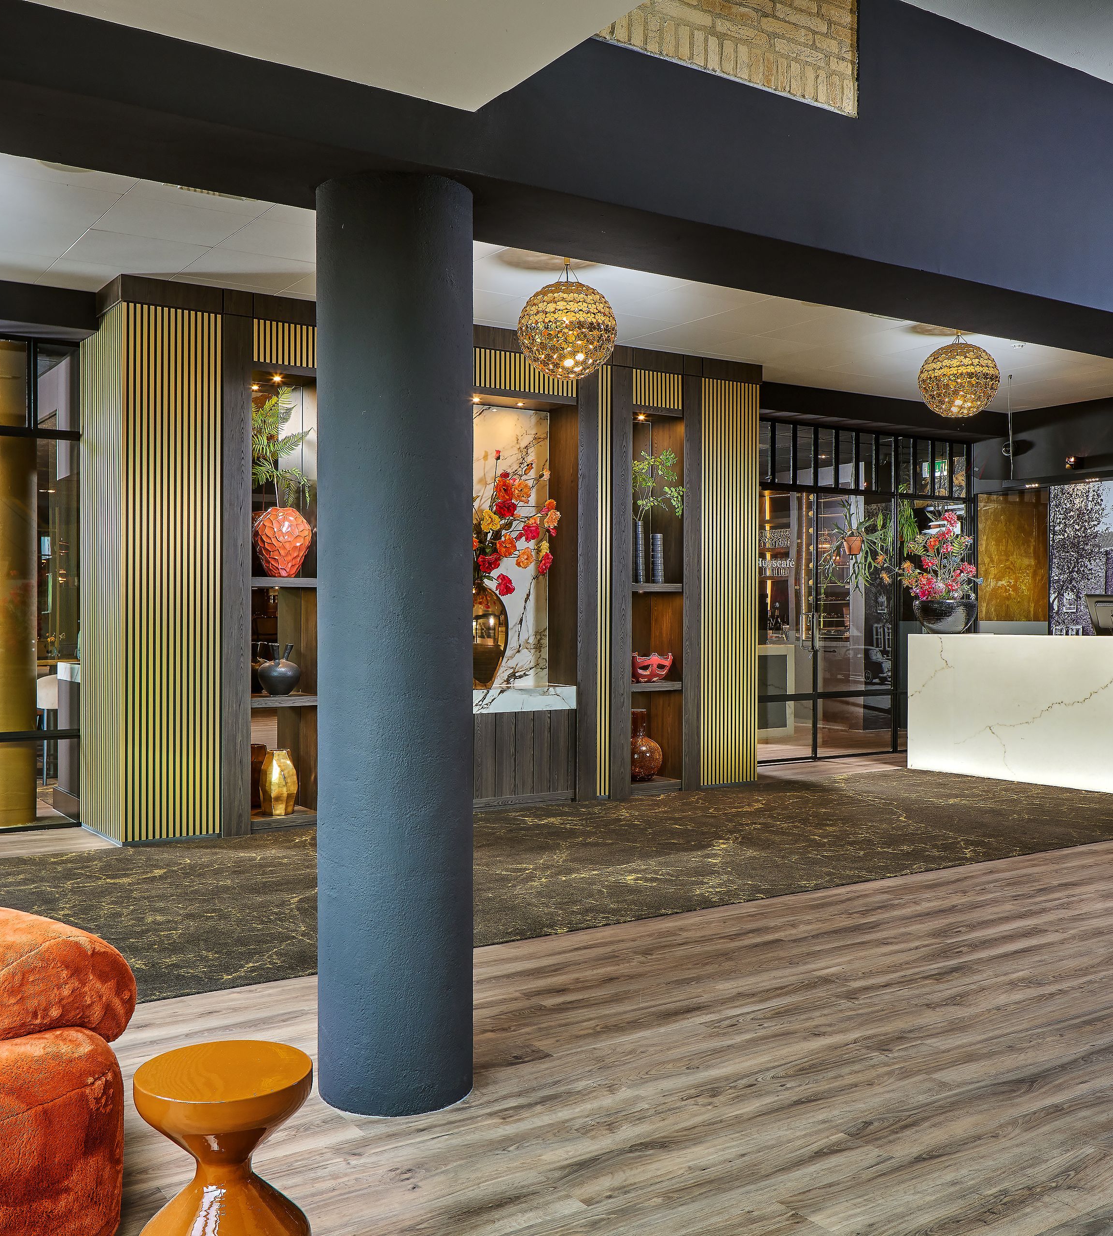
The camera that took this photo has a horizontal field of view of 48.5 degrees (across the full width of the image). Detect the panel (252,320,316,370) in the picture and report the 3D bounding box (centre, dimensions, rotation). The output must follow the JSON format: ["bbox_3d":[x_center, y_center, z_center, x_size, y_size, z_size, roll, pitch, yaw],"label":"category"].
[{"bbox_3d":[-1.566,-1.597,7.247,0.452,0.246,0.050,0,0,-33],"label":"panel"}]

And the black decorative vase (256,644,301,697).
[{"bbox_3d":[-1.675,0.315,7.482,0.255,0.310,0.250,0,0,-32],"label":"black decorative vase"}]

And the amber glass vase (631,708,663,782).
[{"bbox_3d":[0.593,0.913,8.915,0.345,0.525,0.345,0,0,0],"label":"amber glass vase"}]

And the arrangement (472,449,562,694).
[{"bbox_3d":[-0.481,-0.320,8.171,0.980,1.570,0.520,0,0,-32],"label":"arrangement"}]

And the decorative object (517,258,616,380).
[{"bbox_3d":[0.058,-1.536,6.332,0.504,0.640,0.504,0,0,0],"label":"decorative object"}]

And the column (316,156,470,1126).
[{"bbox_3d":[-0.433,0.069,3.337,0.416,2.384,0.416,0,0,0],"label":"column"}]

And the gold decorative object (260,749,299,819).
[{"bbox_3d":[-1.675,0.998,7.482,0.230,0.410,0.225,0,0,-32],"label":"gold decorative object"}]

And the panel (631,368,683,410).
[{"bbox_3d":[0.695,-1.602,8.700,0.453,0.242,0.050,0,0,-33],"label":"panel"}]

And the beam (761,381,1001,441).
[{"bbox_3d":[2.671,-1.773,10.671,3.208,0.218,0.359,0,0,-33],"label":"beam"}]

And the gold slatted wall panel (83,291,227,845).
[{"bbox_3d":[-2.343,-0.254,7.163,0.558,2.932,0.757,0,0,-33],"label":"gold slatted wall panel"}]

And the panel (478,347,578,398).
[{"bbox_3d":[-0.439,-1.621,8.067,1.340,0.250,0.040,0,0,-32],"label":"panel"}]

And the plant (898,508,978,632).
[{"bbox_3d":[3.198,-0.392,10.356,0.580,1.062,0.620,0,0,0],"label":"plant"}]

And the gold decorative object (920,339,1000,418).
[{"bbox_3d":[2.597,-1.564,7.964,0.500,0.576,0.500,0,0,-33],"label":"gold decorative object"}]

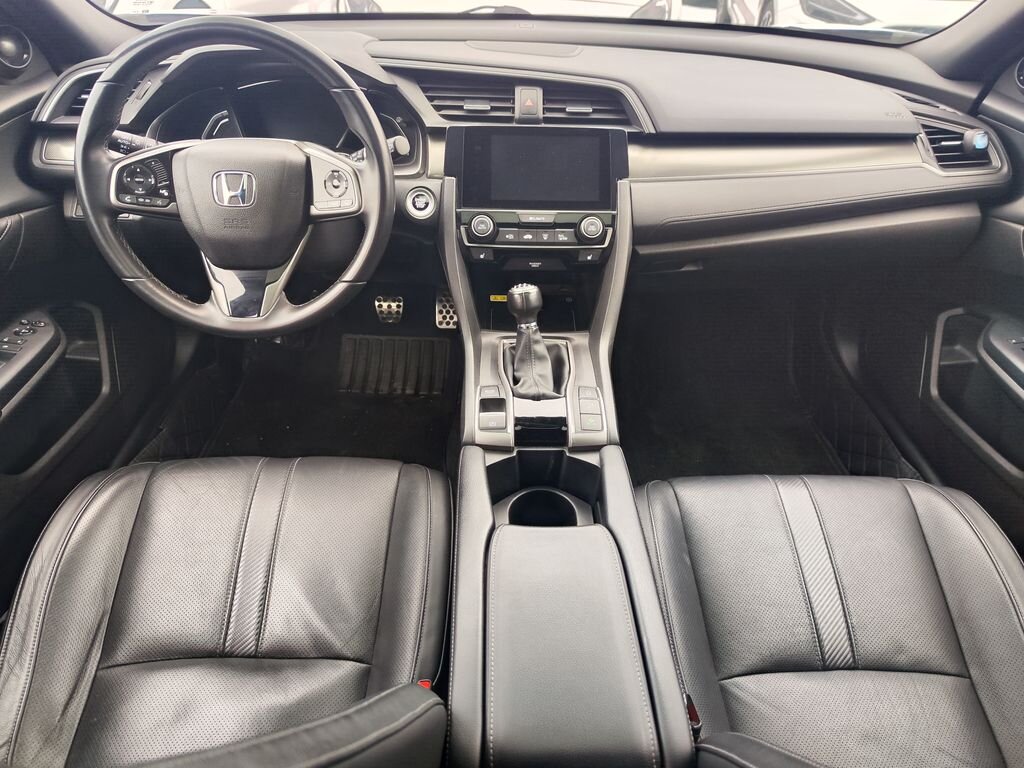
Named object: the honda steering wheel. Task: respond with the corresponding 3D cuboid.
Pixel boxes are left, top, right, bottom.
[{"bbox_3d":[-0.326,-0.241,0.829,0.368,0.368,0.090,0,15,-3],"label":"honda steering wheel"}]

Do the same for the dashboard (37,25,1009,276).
[{"bbox_3d":[0.025,-0.381,1.081,1.450,0.300,0.460,1,36,-2],"label":"dashboard"}]

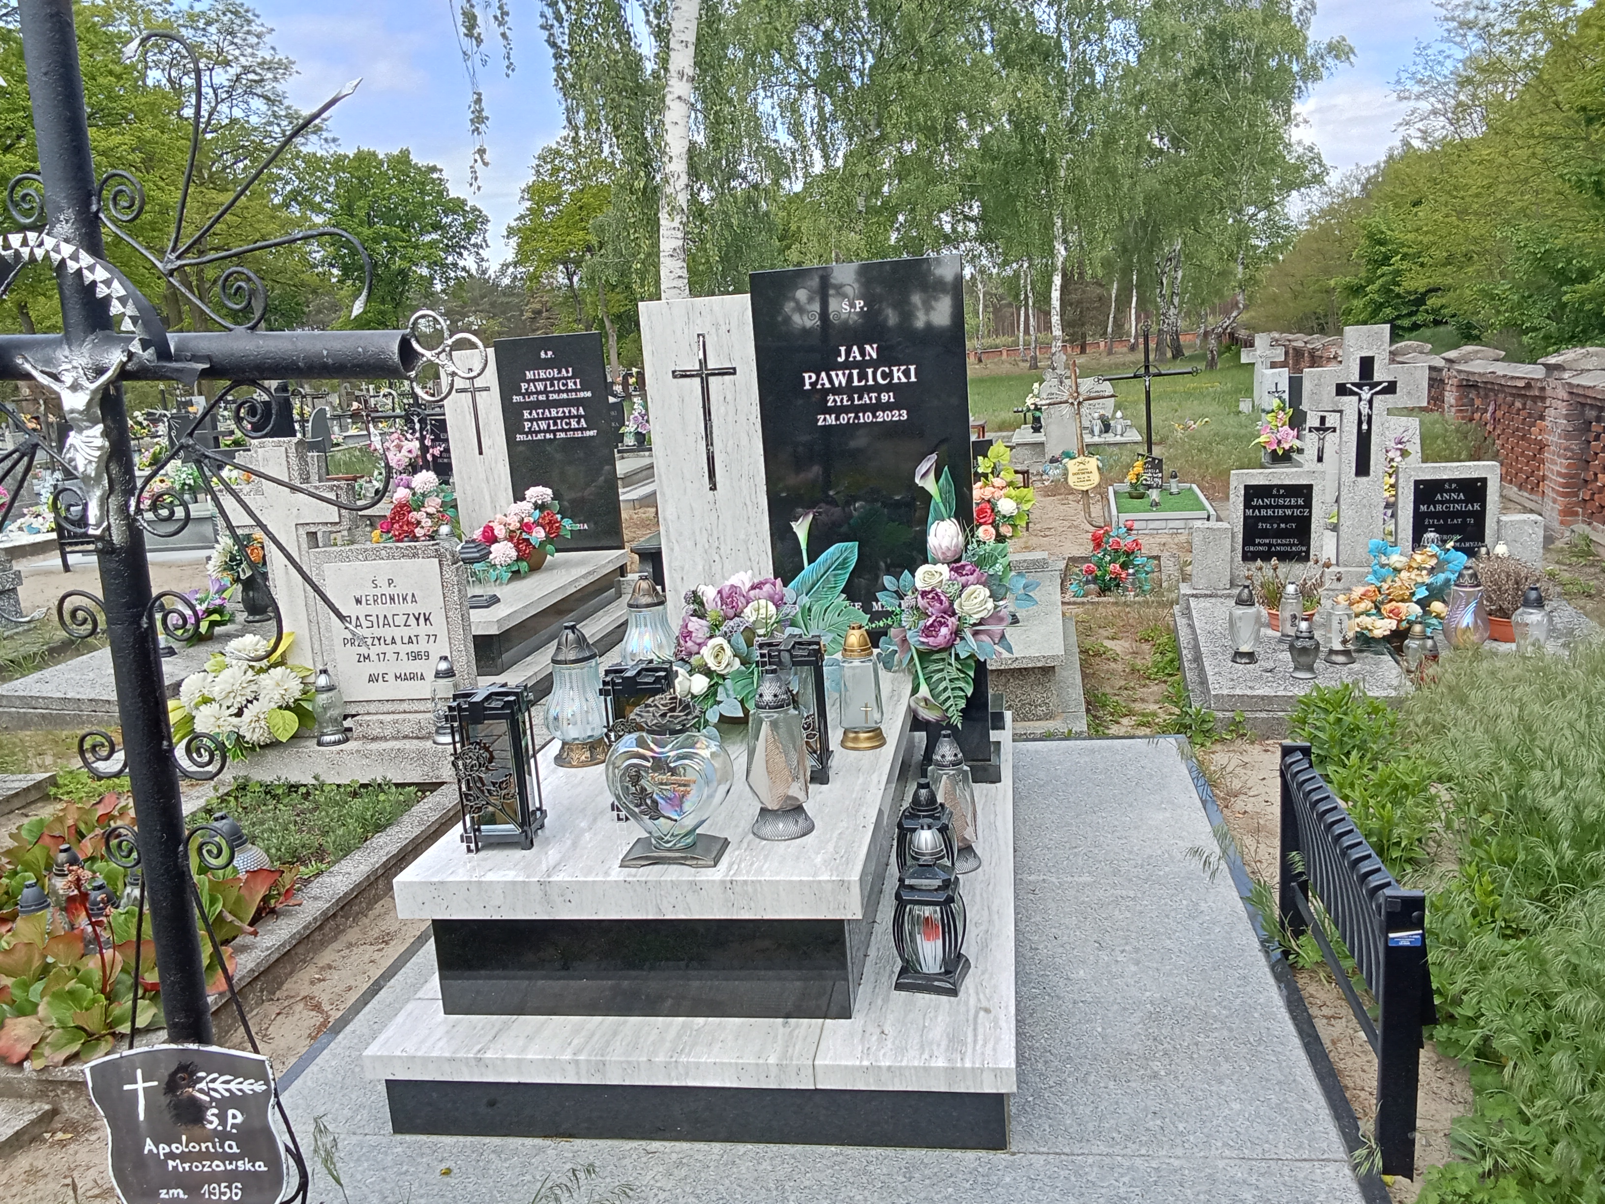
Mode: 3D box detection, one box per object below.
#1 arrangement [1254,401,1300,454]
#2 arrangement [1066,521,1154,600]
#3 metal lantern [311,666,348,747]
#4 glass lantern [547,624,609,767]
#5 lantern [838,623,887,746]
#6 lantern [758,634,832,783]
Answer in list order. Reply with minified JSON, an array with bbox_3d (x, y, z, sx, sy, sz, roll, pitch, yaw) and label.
[{"bbox_3d":[3.672,-1.347,9.672,0.350,0.400,0.280,-1,11,15],"label":"arrangement"},{"bbox_3d":[1.786,-0.268,7.257,0.460,0.390,0.360,-3,11,10],"label":"arrangement"},{"bbox_3d":[-1.542,0.338,4.065,0.095,0.254,0.095,-6,11,-10],"label":"metal lantern"},{"bbox_3d":[-0.582,0.235,3.228,0.165,0.350,0.165,-3,11,10],"label":"glass lantern"},{"bbox_3d":[0.141,0.195,3.036,0.115,0.288,0.115,-2,11,10],"label":"lantern"},{"bbox_3d":[-0.017,0.250,2.983,0.150,0.325,0.150,-3,11,7],"label":"lantern"}]

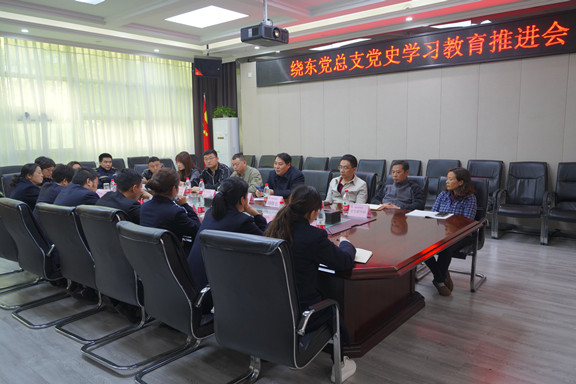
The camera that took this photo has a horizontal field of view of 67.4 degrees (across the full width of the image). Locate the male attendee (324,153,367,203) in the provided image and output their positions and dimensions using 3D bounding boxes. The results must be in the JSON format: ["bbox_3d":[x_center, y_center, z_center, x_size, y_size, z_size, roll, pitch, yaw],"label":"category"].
[{"bbox_3d":[0.602,0.203,4.925,0.560,1.260,0.820,7,11,43],"label":"male attendee"}]

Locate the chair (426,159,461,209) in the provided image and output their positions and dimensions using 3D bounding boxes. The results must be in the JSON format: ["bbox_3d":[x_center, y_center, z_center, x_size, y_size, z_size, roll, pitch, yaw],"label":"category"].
[{"bbox_3d":[2.342,0.039,6.682,0.600,1.011,0.680,5,10,39],"label":"chair"}]

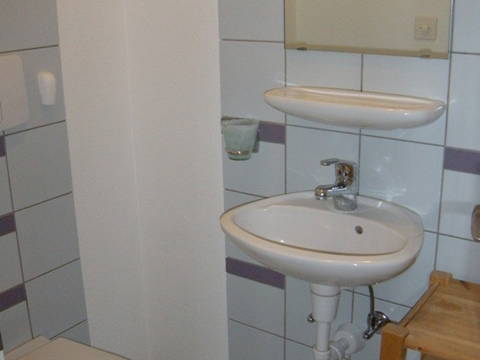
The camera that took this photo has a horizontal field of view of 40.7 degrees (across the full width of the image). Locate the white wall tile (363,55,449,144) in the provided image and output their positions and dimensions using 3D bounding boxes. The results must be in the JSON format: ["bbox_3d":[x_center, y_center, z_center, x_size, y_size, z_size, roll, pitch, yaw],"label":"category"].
[{"bbox_3d":[0.357,-0.181,1.399,0.199,0.199,0.010,11,22,34],"label":"white wall tile"}]

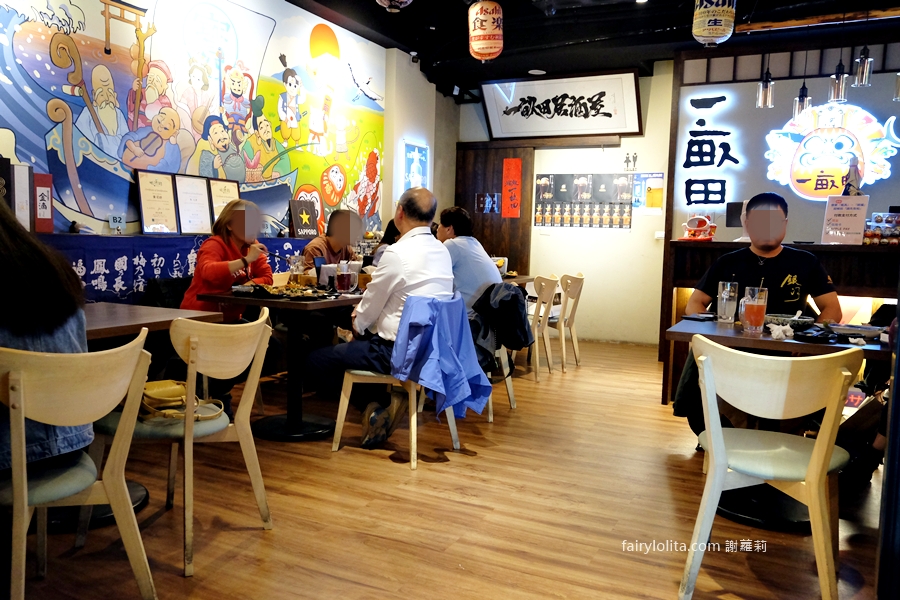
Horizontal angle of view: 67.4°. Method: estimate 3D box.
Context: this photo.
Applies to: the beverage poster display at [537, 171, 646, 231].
[{"bbox_3d":[1.437,-1.047,7.111,1.116,0.567,0.020,4,6,23],"label":"beverage poster display"}]

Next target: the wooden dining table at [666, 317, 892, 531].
[{"bbox_3d":[1.294,0.481,2.677,0.740,0.740,0.730,4,6,29],"label":"wooden dining table"}]

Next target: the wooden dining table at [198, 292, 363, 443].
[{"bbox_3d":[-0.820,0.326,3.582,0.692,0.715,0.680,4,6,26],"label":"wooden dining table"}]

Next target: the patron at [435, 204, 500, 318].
[{"bbox_3d":[-0.016,0.049,4.231,0.760,1.251,0.500,4,6,30],"label":"patron"}]

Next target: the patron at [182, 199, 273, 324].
[{"bbox_3d":[-1.184,0.055,3.714,0.690,1.210,0.500,4,6,25],"label":"patron"}]

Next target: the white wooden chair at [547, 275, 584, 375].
[{"bbox_3d":[0.842,0.161,5.681,0.540,0.801,0.450,4,6,28],"label":"white wooden chair"}]

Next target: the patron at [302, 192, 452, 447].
[{"bbox_3d":[-0.321,0.097,3.360,0.770,1.301,0.530,5,6,33],"label":"patron"}]

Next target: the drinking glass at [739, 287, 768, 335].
[{"bbox_3d":[1.137,0.042,2.518,0.105,0.157,0.092,4,6,25],"label":"drinking glass"}]

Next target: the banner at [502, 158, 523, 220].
[{"bbox_3d":[0.675,-1.214,7.338,0.205,0.632,0.015,4,6,24],"label":"banner"}]

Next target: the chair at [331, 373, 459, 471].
[{"bbox_3d":[-0.230,0.353,3.327,0.540,0.801,0.460,5,6,31],"label":"chair"}]

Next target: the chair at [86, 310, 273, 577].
[{"bbox_3d":[-0.904,0.420,2.242,0.505,0.775,0.455,4,6,21],"label":"chair"}]

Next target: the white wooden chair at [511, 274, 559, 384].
[{"bbox_3d":[0.523,0.186,5.139,0.505,0.775,0.455,4,6,23],"label":"white wooden chair"}]

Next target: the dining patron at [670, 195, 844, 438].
[{"bbox_3d":[1.322,0.166,2.889,0.640,1.280,0.700,4,6,25],"label":"dining patron"}]

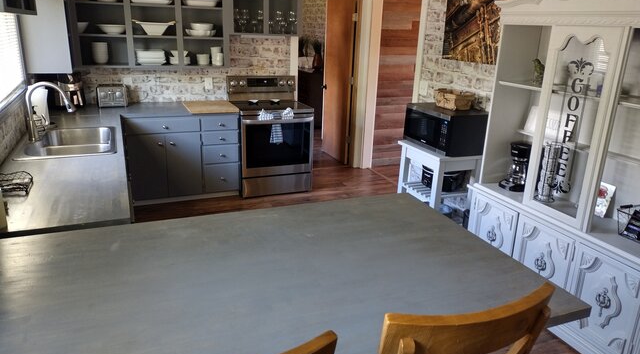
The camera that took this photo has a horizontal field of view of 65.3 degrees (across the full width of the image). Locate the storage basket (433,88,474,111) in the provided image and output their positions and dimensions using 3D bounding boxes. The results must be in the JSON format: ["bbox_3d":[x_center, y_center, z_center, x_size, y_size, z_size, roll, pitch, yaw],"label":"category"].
[{"bbox_3d":[1.101,-0.629,4.076,0.208,0.129,0.277,-5,19,-21],"label":"storage basket"}]

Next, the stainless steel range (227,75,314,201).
[{"bbox_3d":[-0.525,-0.439,5.270,0.749,1.163,0.693,-5,19,-21],"label":"stainless steel range"}]

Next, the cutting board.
[{"bbox_3d":[-1.094,-0.687,4.969,0.446,0.025,0.564,-5,19,-21],"label":"cutting board"}]

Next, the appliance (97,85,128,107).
[{"bbox_3d":[-1.983,-0.775,4.790,0.272,0.198,0.218,-6,19,-24],"label":"appliance"}]

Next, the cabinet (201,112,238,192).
[{"bbox_3d":[-1.065,-0.280,5.147,0.361,0.832,0.584,-5,19,-21],"label":"cabinet"}]

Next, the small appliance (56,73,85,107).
[{"bbox_3d":[-2.313,-0.793,4.635,0.188,0.307,0.218,-11,21,-35],"label":"small appliance"}]

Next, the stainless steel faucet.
[{"bbox_3d":[-1.859,-0.457,3.455,0.297,0.406,0.074,-5,19,-21],"label":"stainless steel faucet"}]

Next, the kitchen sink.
[{"bbox_3d":[-1.739,-0.161,3.518,0.559,0.188,0.837,-5,19,-21],"label":"kitchen sink"}]

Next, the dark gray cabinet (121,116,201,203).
[{"bbox_3d":[-1.565,-0.238,4.953,0.693,0.842,0.584,-5,19,-21],"label":"dark gray cabinet"}]

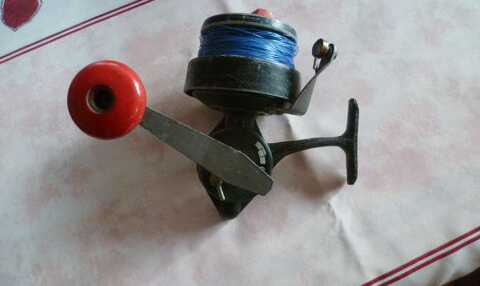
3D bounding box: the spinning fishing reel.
[{"bbox_3d":[-0.004,-0.024,0.271,0.195,0.122,0.160,6,87,-8],"label":"spinning fishing reel"}]

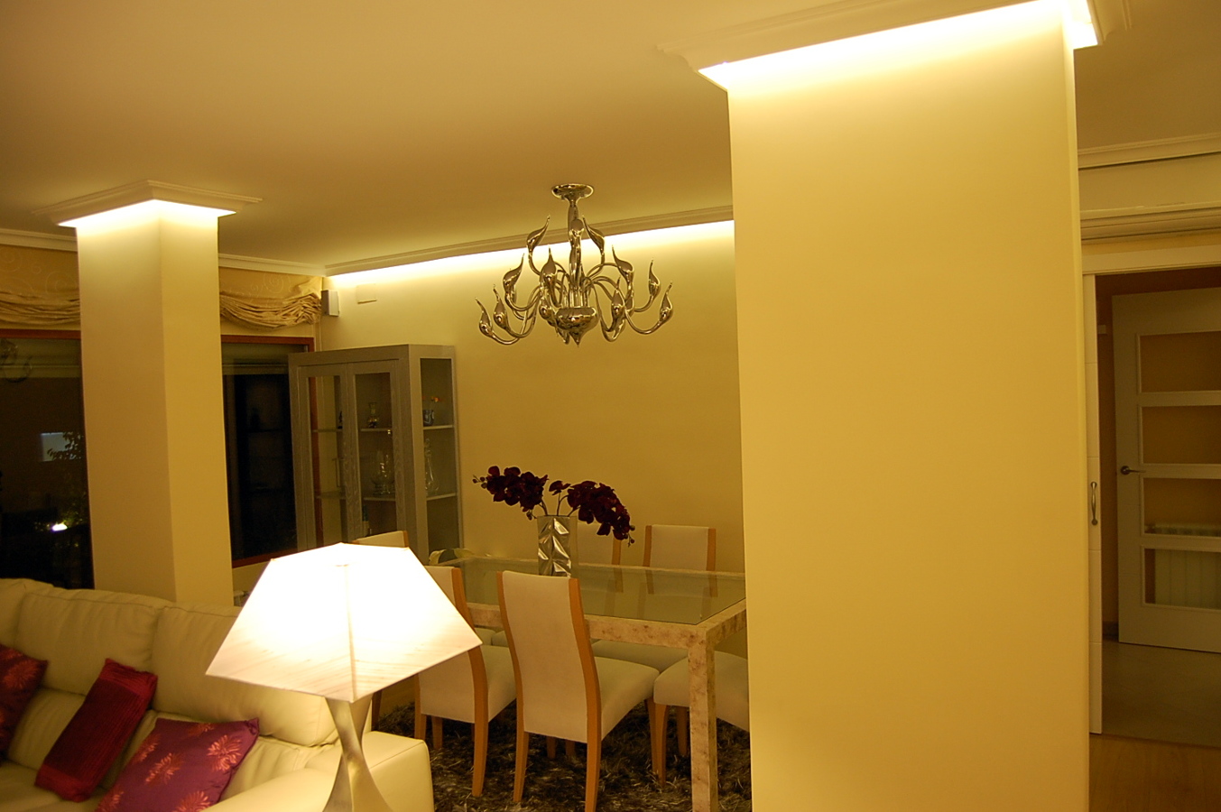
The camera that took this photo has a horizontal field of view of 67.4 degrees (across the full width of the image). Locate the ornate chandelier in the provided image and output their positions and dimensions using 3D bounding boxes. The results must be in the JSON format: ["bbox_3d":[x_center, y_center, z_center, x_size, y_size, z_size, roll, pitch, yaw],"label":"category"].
[{"bbox_3d":[-0.165,-0.637,4.195,0.900,0.710,0.900,-2,1,0],"label":"ornate chandelier"}]

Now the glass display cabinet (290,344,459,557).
[{"bbox_3d":[-1.552,0.594,6.050,1.105,1.920,0.415,-1,2,32],"label":"glass display cabinet"}]

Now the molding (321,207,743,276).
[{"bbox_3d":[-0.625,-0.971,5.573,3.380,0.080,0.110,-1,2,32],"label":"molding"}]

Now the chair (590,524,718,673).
[{"bbox_3d":[0.221,1.070,4.265,0.450,0.930,0.540,-1,2,32],"label":"chair"}]

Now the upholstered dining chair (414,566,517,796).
[{"bbox_3d":[-0.571,1.105,3.960,0.450,0.930,0.540,-1,2,32],"label":"upholstered dining chair"}]

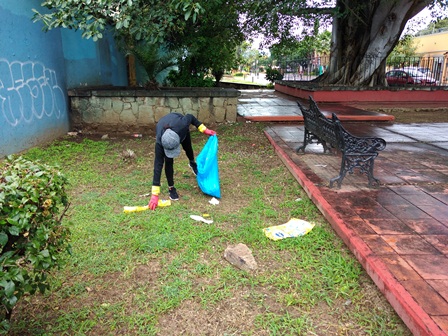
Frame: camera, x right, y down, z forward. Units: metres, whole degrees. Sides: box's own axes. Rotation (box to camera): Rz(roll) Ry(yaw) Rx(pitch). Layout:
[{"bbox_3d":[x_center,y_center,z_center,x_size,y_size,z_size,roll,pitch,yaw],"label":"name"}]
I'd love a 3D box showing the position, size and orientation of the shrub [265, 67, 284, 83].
[{"bbox_3d":[2.930,-5.134,19.341,1.150,1.200,1.100,0,17,0],"label":"shrub"}]

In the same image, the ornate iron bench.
[{"bbox_3d":[1.520,-0.453,4.637,0.660,0.960,1.640,0,17,-2],"label":"ornate iron bench"}]

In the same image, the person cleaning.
[{"bbox_3d":[-0.460,-0.178,4.020,0.700,0.960,1.000,-2,17,-8],"label":"person cleaning"}]

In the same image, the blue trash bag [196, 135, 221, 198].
[{"bbox_3d":[-0.180,-0.015,3.860,0.290,0.740,0.260,0,17,0],"label":"blue trash bag"}]

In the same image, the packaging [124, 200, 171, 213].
[{"bbox_3d":[-0.815,0.401,3.641,0.520,0.070,0.120,-6,18,-20],"label":"packaging"}]

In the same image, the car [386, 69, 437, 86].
[{"bbox_3d":[16.159,-7.756,29.000,4.200,1.480,1.750,0,17,0],"label":"car"}]

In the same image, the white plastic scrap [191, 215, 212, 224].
[{"bbox_3d":[-0.228,0.500,3.363,0.280,0.040,0.080,11,20,33],"label":"white plastic scrap"}]

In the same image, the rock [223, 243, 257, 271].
[{"bbox_3d":[0.135,0.680,2.628,0.250,0.120,0.170,12,21,35],"label":"rock"}]

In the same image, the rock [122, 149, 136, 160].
[{"bbox_3d":[-1.570,-0.220,5.595,0.240,0.140,0.180,0,17,0],"label":"rock"}]

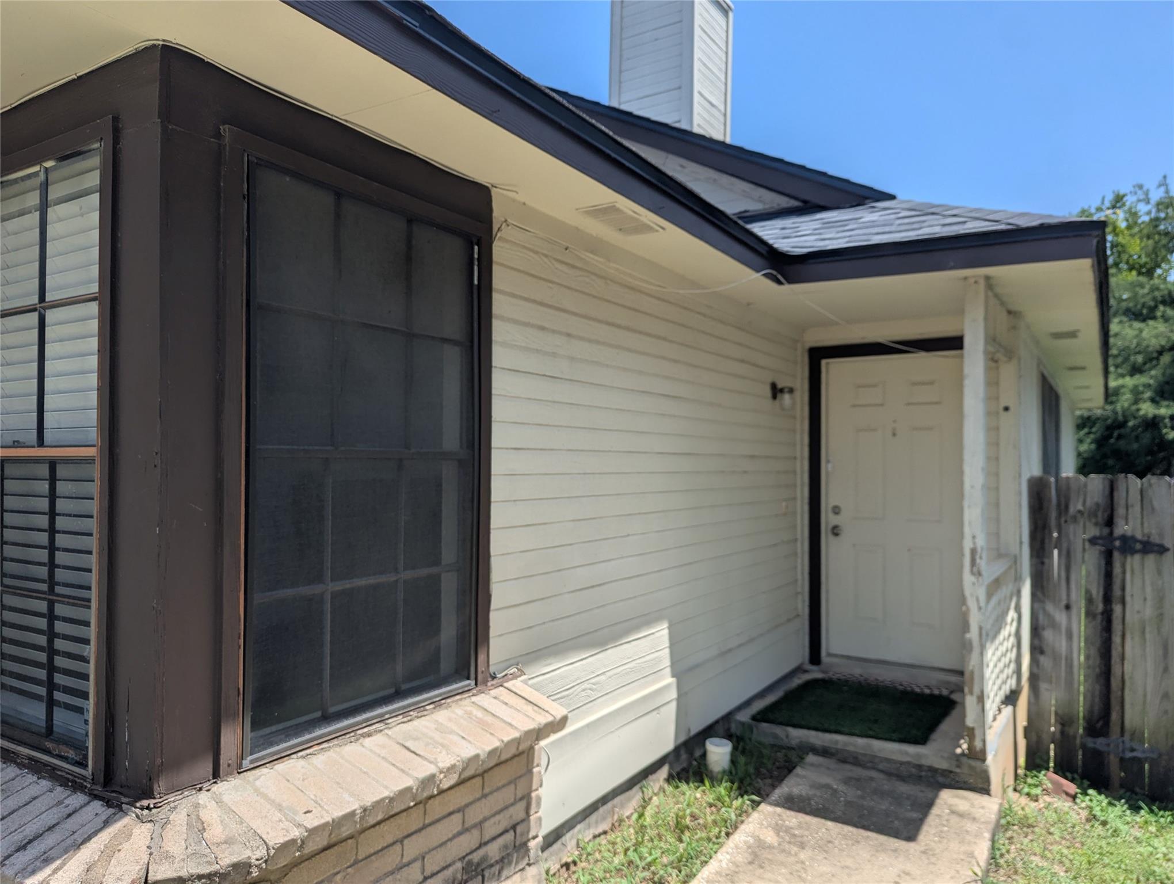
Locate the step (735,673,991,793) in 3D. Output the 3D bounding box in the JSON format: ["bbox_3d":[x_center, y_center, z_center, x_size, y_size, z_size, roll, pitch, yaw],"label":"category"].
[{"bbox_3d":[1.695,1.613,4.705,1.270,0.150,1.270,-1,-2,33],"label":"step"}]

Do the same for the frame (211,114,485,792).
[{"bbox_3d":[-0.625,0.021,2.372,0.080,1.540,1.000,-1,-2,33],"label":"frame"}]

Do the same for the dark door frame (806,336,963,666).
[{"bbox_3d":[2.016,0.437,5.348,1.090,2.180,0.110,-1,-2,33],"label":"dark door frame"}]

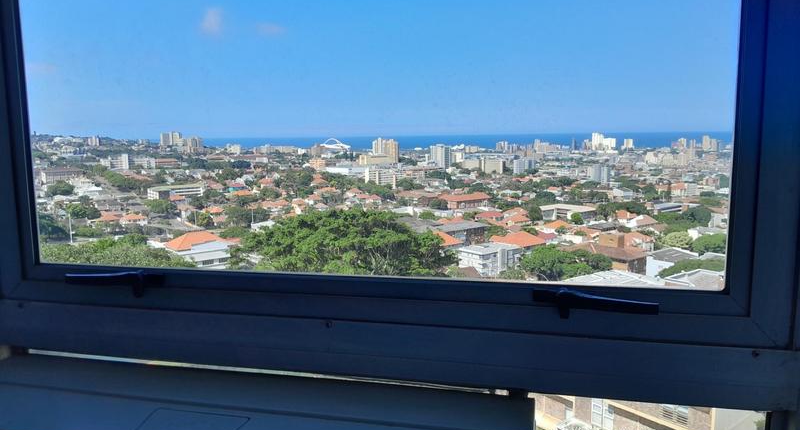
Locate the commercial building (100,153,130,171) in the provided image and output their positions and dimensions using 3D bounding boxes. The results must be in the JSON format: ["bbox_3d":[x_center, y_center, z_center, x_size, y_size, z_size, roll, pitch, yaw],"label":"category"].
[{"bbox_3d":[-312.480,-57.990,660.000,28.000,17.000,15.000,-3,8,-18],"label":"commercial building"}]

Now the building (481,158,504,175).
[{"bbox_3d":[115.492,-61.828,748.625,27.407,21.303,12.333,4,9,30],"label":"building"}]

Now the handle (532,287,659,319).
[{"bbox_3d":[0.199,0.090,0.620,0.120,0.028,0.040,1,8,13],"label":"handle"}]

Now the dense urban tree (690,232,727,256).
[{"bbox_3d":[109.359,10.946,211.104,11.500,8.000,11.000,-5,9,-27],"label":"dense urban tree"}]

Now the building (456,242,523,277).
[{"bbox_3d":[30.862,15.313,209.182,15.973,7.926,13.577,-5,9,-30],"label":"building"}]

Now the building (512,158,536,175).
[{"bbox_3d":[300.420,-116.310,1450.000,50.000,36.000,30.000,1,8,15],"label":"building"}]

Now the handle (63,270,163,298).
[{"bbox_3d":[-0.354,0.085,0.747,0.118,0.028,0.040,1,8,13],"label":"handle"}]

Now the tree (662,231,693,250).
[{"bbox_3d":[82.200,8.000,178.000,8.500,7.000,8.200,1,8,15],"label":"tree"}]

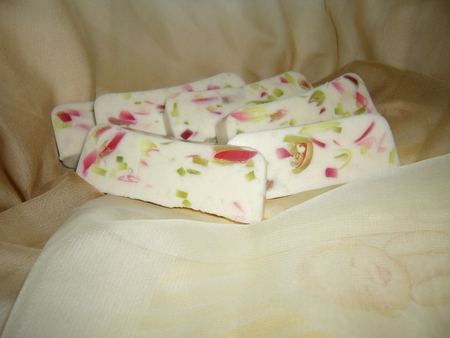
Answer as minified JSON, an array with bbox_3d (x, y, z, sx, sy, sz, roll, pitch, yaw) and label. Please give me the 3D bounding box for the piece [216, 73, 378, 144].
[{"bbox_3d":[0.041,-0.028,0.262,0.096,0.036,0.018,-21,11,-18],"label":"piece"}]

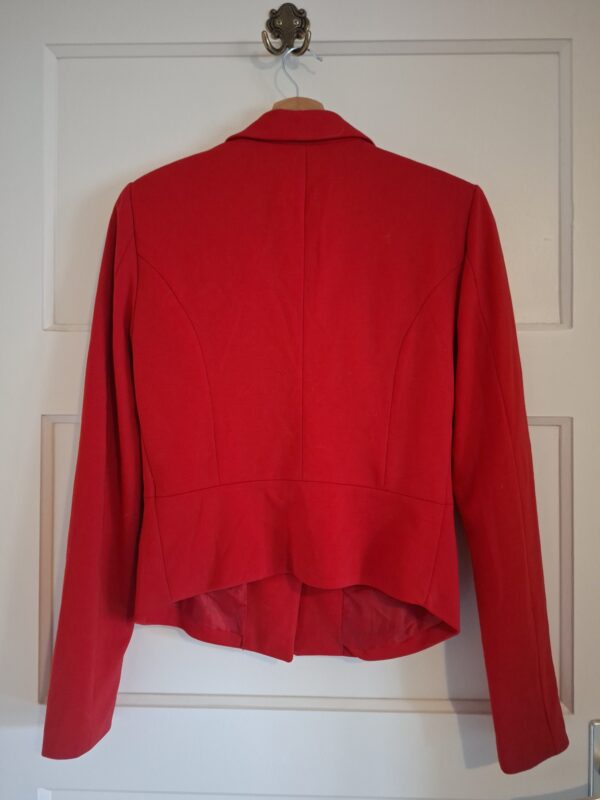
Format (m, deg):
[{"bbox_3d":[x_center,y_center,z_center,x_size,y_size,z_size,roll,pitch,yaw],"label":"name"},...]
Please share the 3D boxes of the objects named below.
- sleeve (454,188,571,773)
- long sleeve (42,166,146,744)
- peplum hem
[{"bbox_3d":[0.216,0.084,0.570,0.100,0.625,0.115,-6,-1,1],"label":"sleeve"},{"bbox_3d":[-0.211,0.075,0.580,0.100,0.620,0.115,5,-1,1],"label":"long sleeve"},{"bbox_3d":[-0.004,0.184,0.555,0.350,0.225,0.140,0,-1,1],"label":"peplum hem"}]

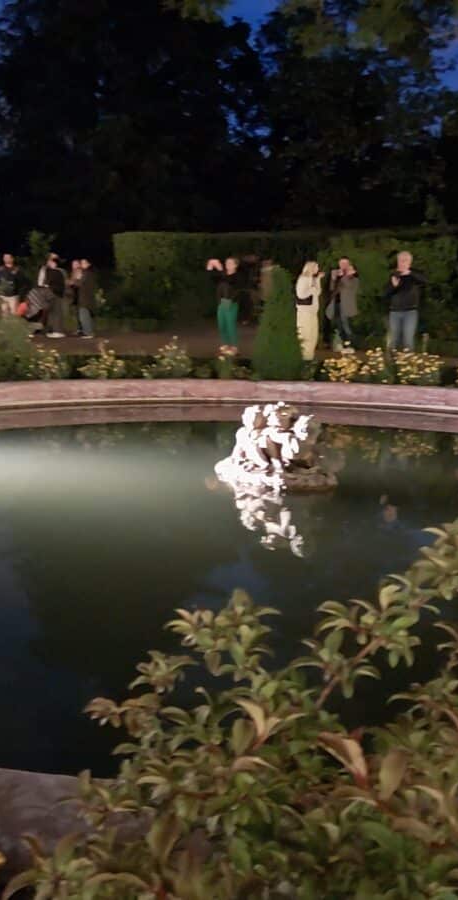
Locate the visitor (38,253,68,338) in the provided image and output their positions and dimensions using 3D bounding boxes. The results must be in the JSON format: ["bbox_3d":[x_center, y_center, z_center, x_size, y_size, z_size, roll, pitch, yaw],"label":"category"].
[{"bbox_3d":[-3.696,-3.216,18.844,0.560,1.767,0.420,-3,12,-16],"label":"visitor"}]

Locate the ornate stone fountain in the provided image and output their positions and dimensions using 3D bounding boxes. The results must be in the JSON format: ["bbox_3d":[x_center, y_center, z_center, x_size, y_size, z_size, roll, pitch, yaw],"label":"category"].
[{"bbox_3d":[0.351,-0.067,6.991,0.900,0.585,0.850,2,10,3],"label":"ornate stone fountain"}]

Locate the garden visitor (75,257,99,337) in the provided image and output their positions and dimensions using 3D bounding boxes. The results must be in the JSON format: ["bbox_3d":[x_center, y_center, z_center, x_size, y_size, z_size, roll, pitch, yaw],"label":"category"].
[{"bbox_3d":[-3.008,-3.164,18.918,0.440,1.656,0.470,-8,15,-39],"label":"garden visitor"}]

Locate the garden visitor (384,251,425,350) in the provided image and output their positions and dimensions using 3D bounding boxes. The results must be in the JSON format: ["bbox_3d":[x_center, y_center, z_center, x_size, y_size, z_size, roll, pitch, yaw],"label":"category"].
[{"bbox_3d":[2.792,-2.219,14.244,0.640,1.808,0.450,4,12,17],"label":"garden visitor"}]

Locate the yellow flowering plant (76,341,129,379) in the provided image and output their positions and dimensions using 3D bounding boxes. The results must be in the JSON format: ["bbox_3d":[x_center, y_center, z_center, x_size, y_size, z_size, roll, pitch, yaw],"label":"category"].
[{"bbox_3d":[-1.703,-1.228,12.258,0.660,0.450,0.600,0,10,-8],"label":"yellow flowering plant"}]

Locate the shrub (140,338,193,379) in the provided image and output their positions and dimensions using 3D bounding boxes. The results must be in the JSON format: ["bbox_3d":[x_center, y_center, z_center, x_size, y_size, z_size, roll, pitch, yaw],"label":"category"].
[{"bbox_3d":[-0.851,-1.233,12.268,0.740,0.540,0.620,0,11,-4],"label":"shrub"}]

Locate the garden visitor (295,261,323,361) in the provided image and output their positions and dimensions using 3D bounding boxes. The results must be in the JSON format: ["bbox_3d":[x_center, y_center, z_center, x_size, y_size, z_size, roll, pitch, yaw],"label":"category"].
[{"bbox_3d":[1.342,-2.266,14.802,0.480,1.639,0.460,7,13,27],"label":"garden visitor"}]

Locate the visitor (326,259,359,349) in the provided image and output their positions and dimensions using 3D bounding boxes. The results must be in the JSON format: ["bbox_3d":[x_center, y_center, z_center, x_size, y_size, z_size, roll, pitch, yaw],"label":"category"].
[{"bbox_3d":[2.103,-2.637,16.444,0.520,1.745,0.460,10,15,40],"label":"visitor"}]

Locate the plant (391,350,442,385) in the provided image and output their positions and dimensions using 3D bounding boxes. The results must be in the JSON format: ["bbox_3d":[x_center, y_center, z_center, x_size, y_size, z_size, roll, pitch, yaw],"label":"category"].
[{"bbox_3d":[2.547,-1.132,12.171,0.680,0.450,0.600,3,10,12],"label":"plant"}]

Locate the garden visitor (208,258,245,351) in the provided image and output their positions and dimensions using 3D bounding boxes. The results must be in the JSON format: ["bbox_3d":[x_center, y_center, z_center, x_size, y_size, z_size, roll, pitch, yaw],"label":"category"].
[{"bbox_3d":[-0.082,-2.673,16.638,0.620,1.720,0.480,5,11,20],"label":"garden visitor"}]

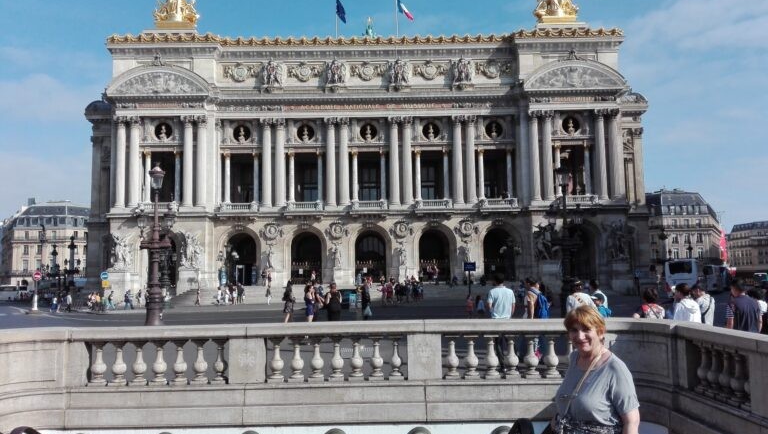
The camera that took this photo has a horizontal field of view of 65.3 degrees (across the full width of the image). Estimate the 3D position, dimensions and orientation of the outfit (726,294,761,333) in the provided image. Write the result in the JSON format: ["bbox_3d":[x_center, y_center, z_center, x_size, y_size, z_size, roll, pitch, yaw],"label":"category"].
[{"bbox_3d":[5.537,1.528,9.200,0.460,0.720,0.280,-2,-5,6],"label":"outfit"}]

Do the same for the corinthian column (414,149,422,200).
[{"bbox_3d":[3.999,-5.029,70.259,0.850,6.010,0.850,-1,-6,-1],"label":"corinthian column"}]

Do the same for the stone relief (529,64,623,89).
[{"bbox_3d":[22.305,-16.542,70.507,11.171,3.160,0.700,-1,-6,-2],"label":"stone relief"}]

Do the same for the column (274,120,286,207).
[{"bbox_3d":[-12.064,-6.367,69.823,1.392,10.604,1.392,-1,-6,-2],"label":"column"}]

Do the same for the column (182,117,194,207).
[{"bbox_3d":[-22.216,-6.293,67.929,1.380,10.480,1.380,-1,-6,-1],"label":"column"}]

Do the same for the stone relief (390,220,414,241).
[{"bbox_3d":[2.106,1.534,68.183,2.732,2.510,0.500,-1,-6,0],"label":"stone relief"}]

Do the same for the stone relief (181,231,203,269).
[{"bbox_3d":[-21.149,3.707,65.896,2.580,4.340,1.600,-1,-4,-1],"label":"stone relief"}]

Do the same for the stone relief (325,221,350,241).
[{"bbox_3d":[-5.413,1.660,68.622,2.800,2.410,0.600,-1,-4,-1],"label":"stone relief"}]

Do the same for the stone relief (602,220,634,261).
[{"bbox_3d":[24.770,2.456,63.271,3.050,4.200,1.450,-1,-5,-2],"label":"stone relief"}]

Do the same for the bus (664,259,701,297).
[{"bbox_3d":[28.659,5.811,57.228,2.550,3.300,11.500,-4,-6,28],"label":"bus"}]

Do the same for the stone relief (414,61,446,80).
[{"bbox_3d":[5.560,-17.408,71.167,4.158,2.446,0.500,-1,-6,0],"label":"stone relief"}]

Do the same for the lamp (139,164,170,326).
[{"bbox_3d":[-8.543,1.088,22.396,1.350,6.320,1.000,-1,-4,-1],"label":"lamp"}]

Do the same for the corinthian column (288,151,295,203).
[{"bbox_3d":[-10.845,-4.649,70.269,0.759,6.184,0.759,-1,-6,-2],"label":"corinthian column"}]

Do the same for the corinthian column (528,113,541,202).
[{"bbox_3d":[17.244,-6.823,68.403,1.490,10.150,1.400,-1,-4,-1],"label":"corinthian column"}]

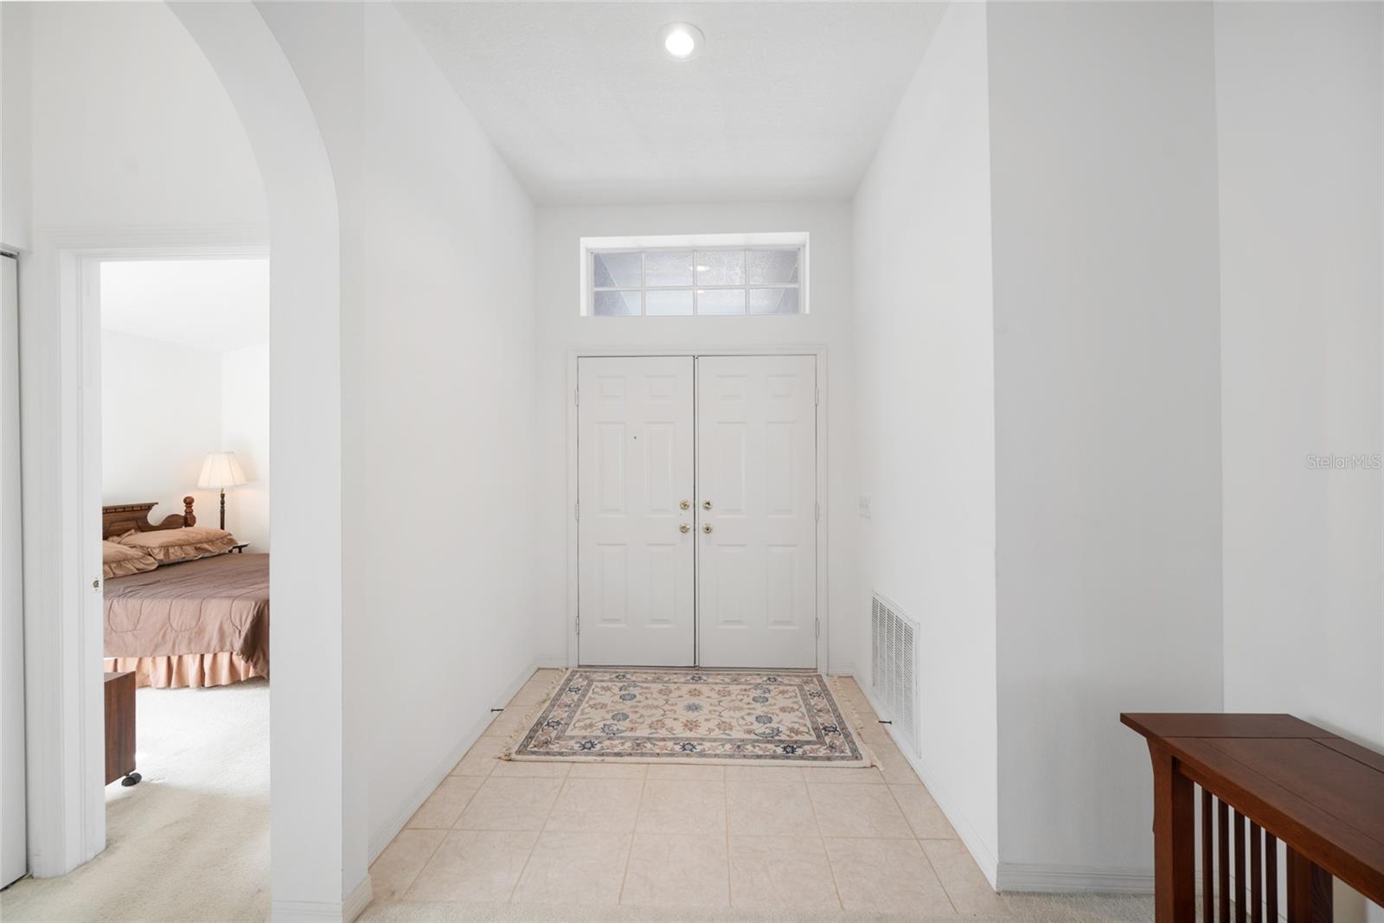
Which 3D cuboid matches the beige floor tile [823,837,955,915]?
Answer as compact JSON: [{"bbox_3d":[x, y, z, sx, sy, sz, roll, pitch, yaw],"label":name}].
[{"bbox_3d":[0.616,1.324,1.727,0.330,0.010,0.310,0,0,2],"label":"beige floor tile"}]

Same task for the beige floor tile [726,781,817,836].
[{"bbox_3d":[0.297,1.330,2.062,0.331,0.010,0.331,0,0,2],"label":"beige floor tile"}]

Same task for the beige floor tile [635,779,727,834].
[{"bbox_3d":[-0.034,1.330,2.073,0.331,0.010,0.331,0,0,2],"label":"beige floor tile"}]

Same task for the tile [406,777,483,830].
[{"bbox_3d":[-0.950,1.331,2.105,0.179,0.010,0.331,0,0,2],"label":"tile"}]

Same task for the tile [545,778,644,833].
[{"bbox_3d":[-0.364,1.331,2.084,0.331,0.010,0.331,0,0,2],"label":"tile"}]

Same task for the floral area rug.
[{"bbox_3d":[0.003,1.326,2.888,1.672,0.012,1.056,0,0,2],"label":"floral area rug"}]

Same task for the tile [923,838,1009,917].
[{"bbox_3d":[0.860,1.326,1.722,0.156,0.010,0.309,0,0,2],"label":"tile"}]

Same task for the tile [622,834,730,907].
[{"bbox_3d":[-0.044,1.324,1.749,0.330,0.010,0.310,0,0,2],"label":"tile"}]

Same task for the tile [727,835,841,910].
[{"bbox_3d":[0.286,1.324,1.738,0.330,0.010,0.310,0,0,2],"label":"tile"}]

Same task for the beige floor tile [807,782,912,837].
[{"bbox_3d":[0.626,1.326,2.046,0.330,0.010,0.327,0,0,2],"label":"beige floor tile"}]

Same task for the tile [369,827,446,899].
[{"bbox_3d":[-0.951,1.323,1.778,0.165,0.010,0.310,0,0,2],"label":"tile"}]

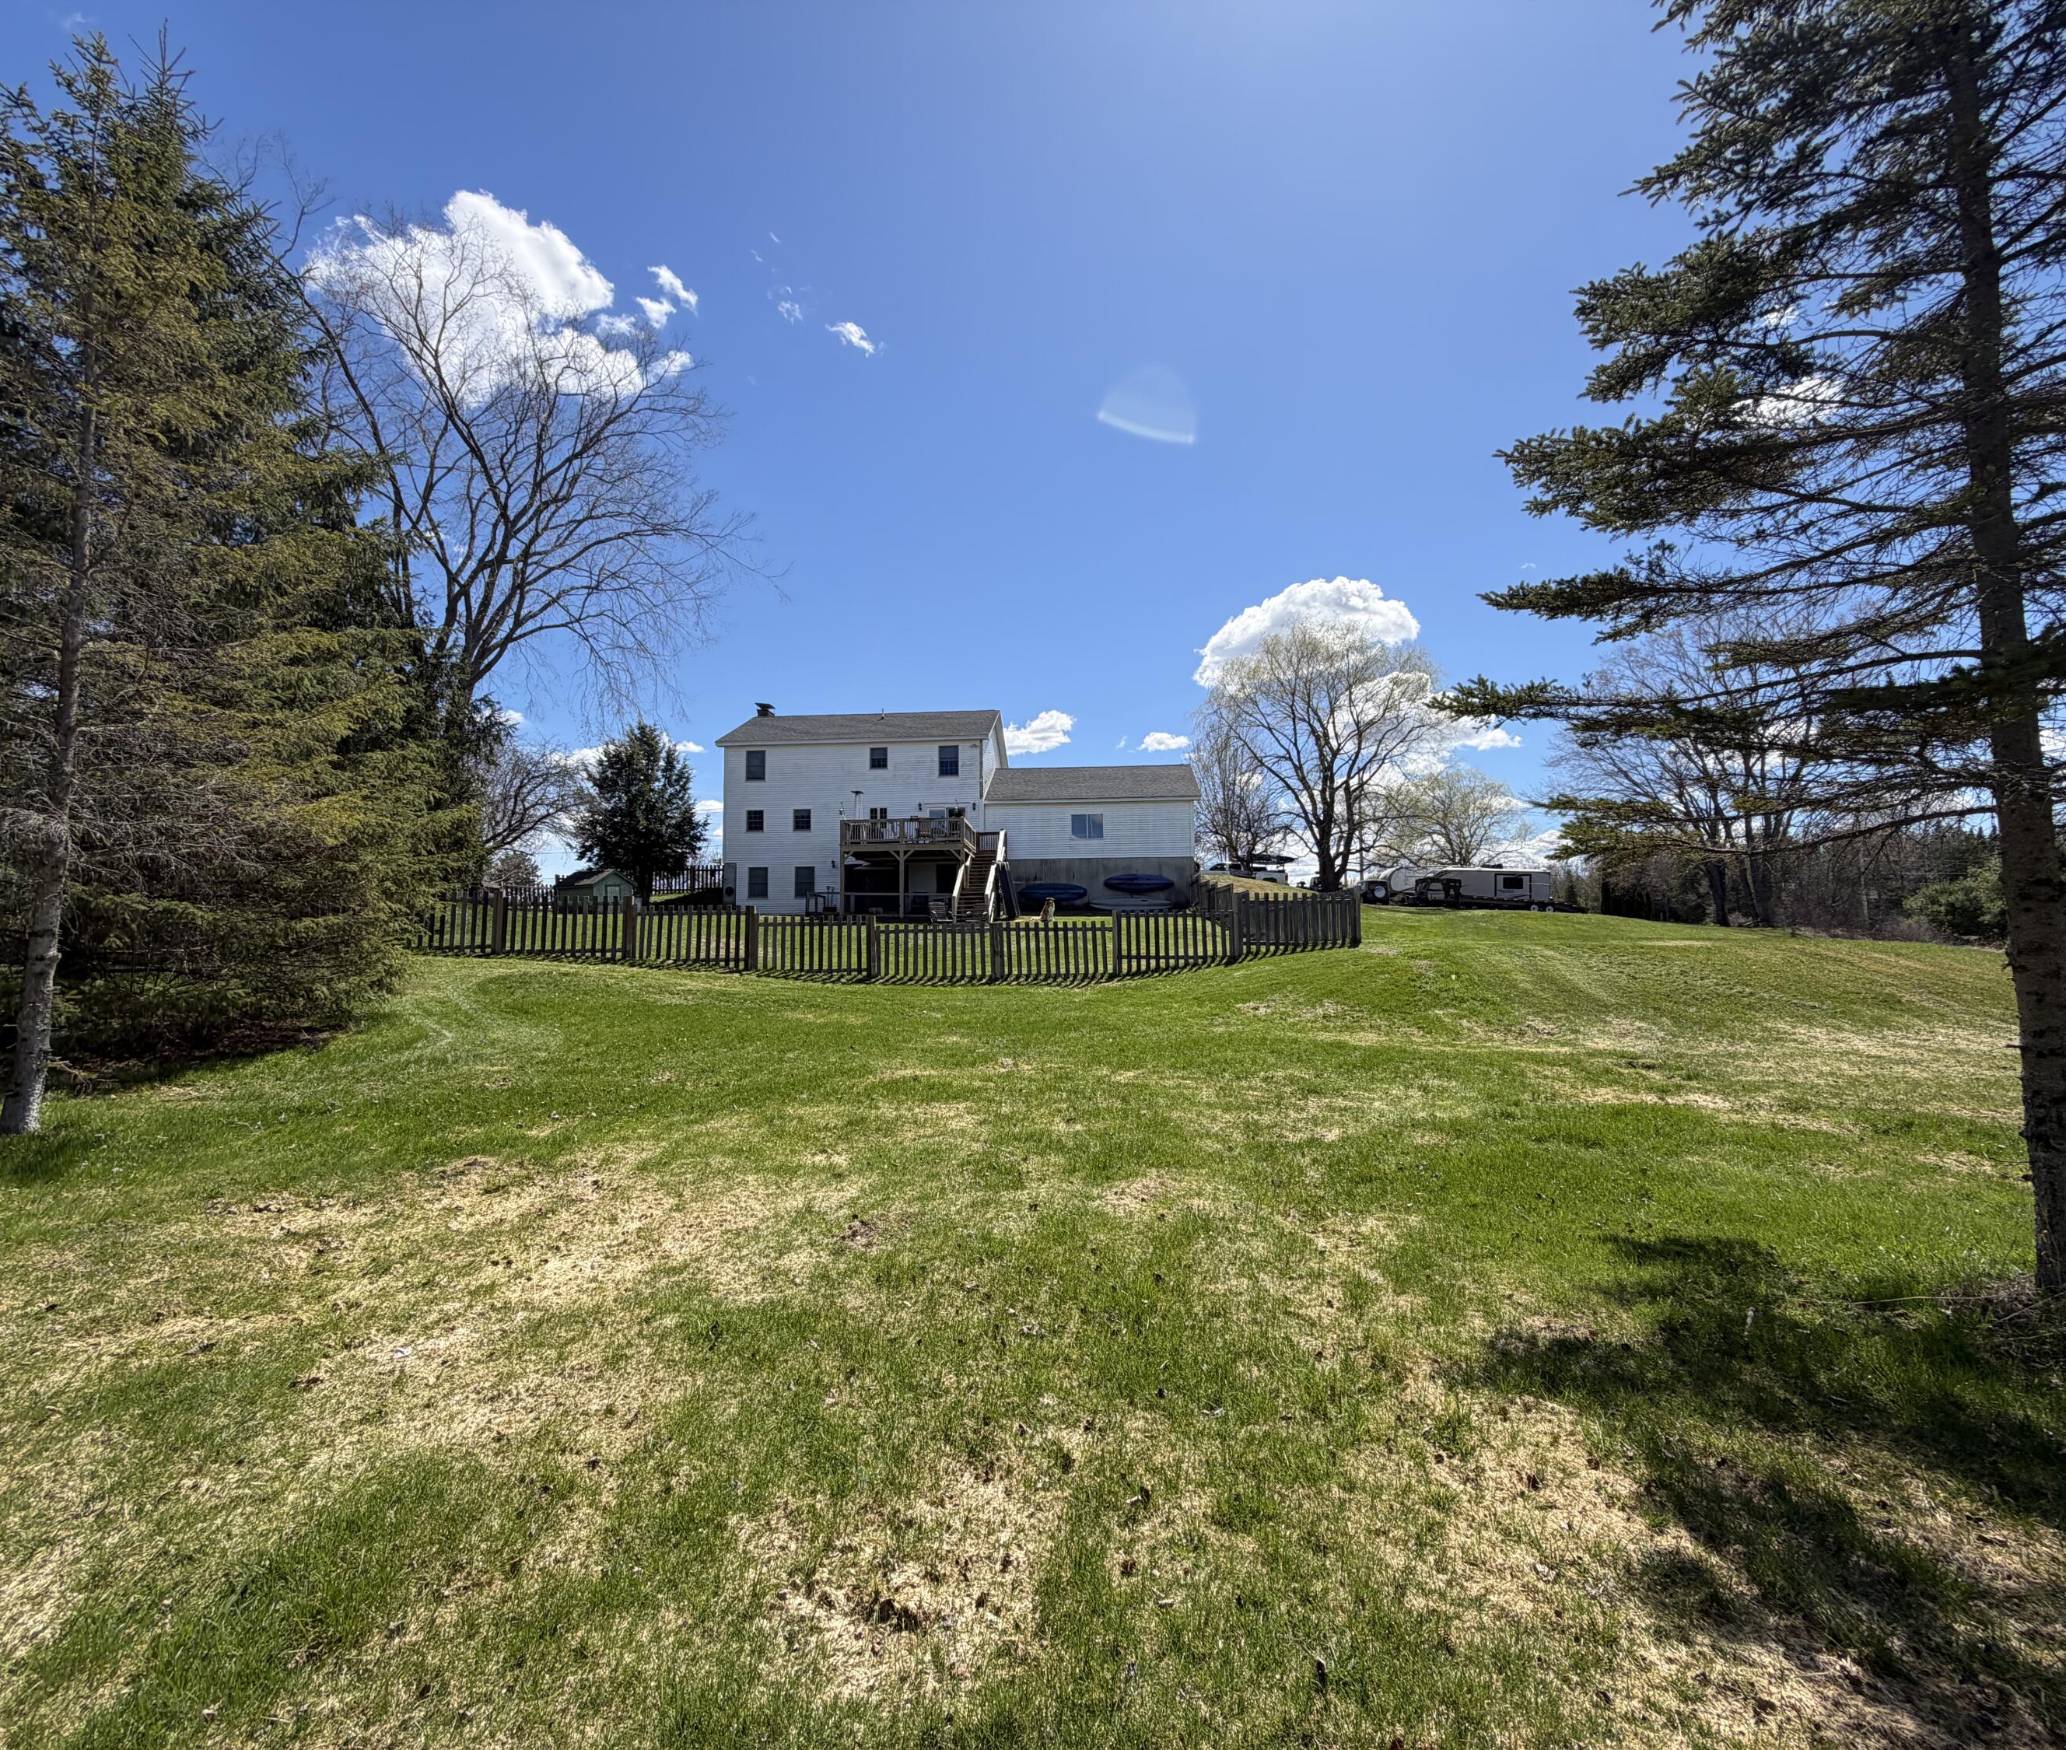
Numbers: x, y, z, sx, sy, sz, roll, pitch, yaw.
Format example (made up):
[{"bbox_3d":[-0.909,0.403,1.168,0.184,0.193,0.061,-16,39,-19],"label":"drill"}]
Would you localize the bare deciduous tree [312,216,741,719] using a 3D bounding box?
[{"bbox_3d":[-16.135,-9.187,29.213,13.200,22.000,13.200,0,-4,0],"label":"bare deciduous tree"}]

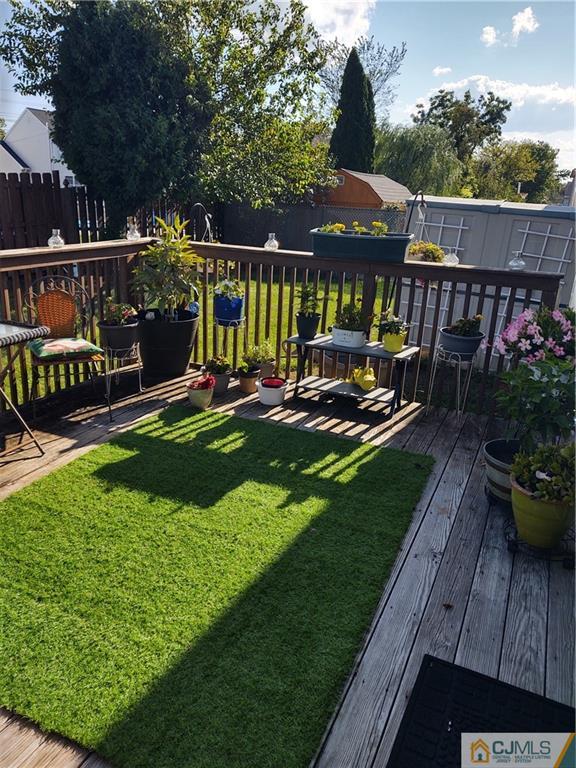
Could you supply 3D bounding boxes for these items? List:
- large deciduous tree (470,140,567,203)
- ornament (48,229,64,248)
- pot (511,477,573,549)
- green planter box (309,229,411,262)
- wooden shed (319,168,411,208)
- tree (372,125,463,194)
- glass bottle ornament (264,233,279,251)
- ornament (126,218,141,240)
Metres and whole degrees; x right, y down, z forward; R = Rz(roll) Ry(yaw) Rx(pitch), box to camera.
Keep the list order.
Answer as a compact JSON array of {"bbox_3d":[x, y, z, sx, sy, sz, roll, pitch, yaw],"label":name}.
[{"bbox_3d":[17.361,-15.409,46.543,7.297,6.530,7.297,9,19,18],"label":"large deciduous tree"},{"bbox_3d":[-1.615,-1.013,4.178,0.104,0.124,0.104,10,19,22],"label":"ornament"},{"bbox_3d":[1.134,0.572,2.671,0.312,0.268,0.312,3,18,-1],"label":"pot"},{"bbox_3d":[0.546,-1.026,4.452,0.725,0.187,0.280,8,19,15],"label":"green planter box"},{"bbox_3d":[2.520,-5.789,20.701,2.749,2.877,4.500,11,20,23],"label":"wooden shed"},{"bbox_3d":[9.589,-16.209,46.342,6.941,7.415,6.941,6,18,10],"label":"tree"},{"bbox_3d":[-0.128,-1.124,4.746,0.106,0.128,0.106,3,18,-1],"label":"glass bottle ornament"},{"bbox_3d":[-1.275,-1.278,4.958,0.106,0.177,0.106,3,18,-1],"label":"ornament"}]

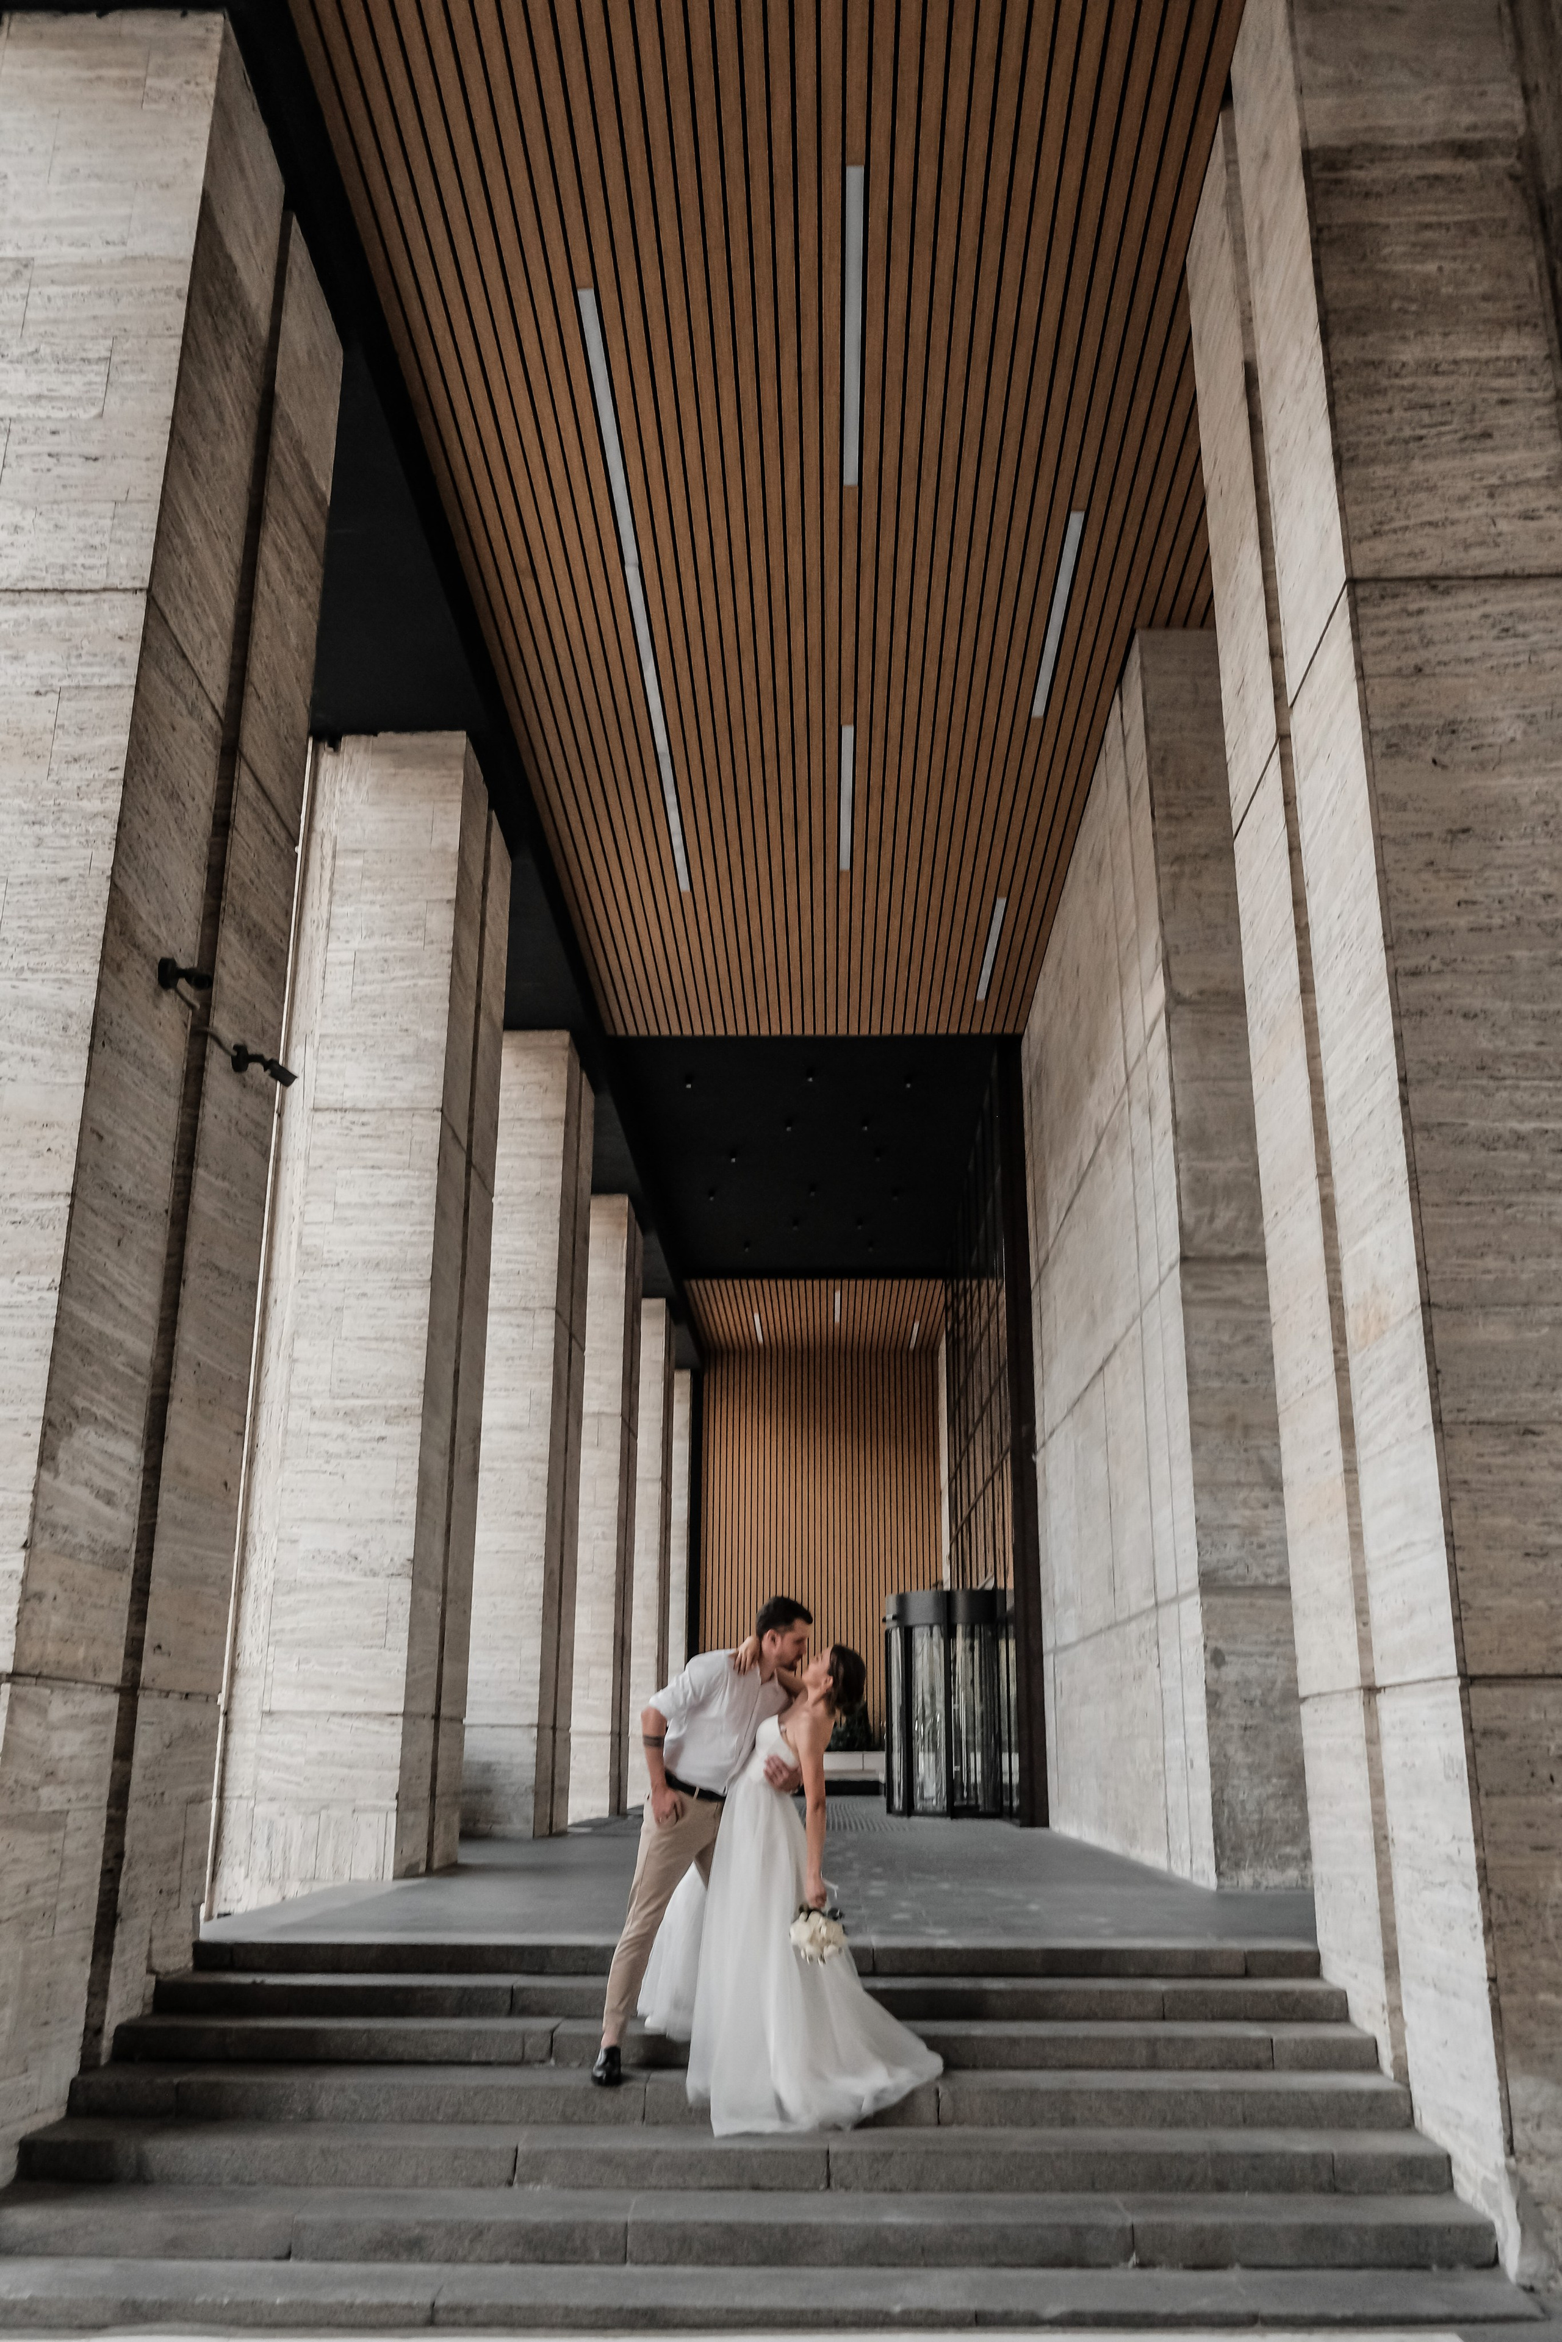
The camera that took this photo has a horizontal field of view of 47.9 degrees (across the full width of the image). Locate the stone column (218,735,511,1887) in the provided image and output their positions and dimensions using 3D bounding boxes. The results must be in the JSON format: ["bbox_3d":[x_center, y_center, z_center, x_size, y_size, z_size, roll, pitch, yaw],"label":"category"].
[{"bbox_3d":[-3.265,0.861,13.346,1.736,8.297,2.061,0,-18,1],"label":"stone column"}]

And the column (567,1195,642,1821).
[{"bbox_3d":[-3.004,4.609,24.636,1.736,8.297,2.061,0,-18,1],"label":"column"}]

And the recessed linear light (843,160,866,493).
[{"bbox_3d":[0.448,-5.112,10.801,0.100,0.060,2.553,0,-18,1],"label":"recessed linear light"}]

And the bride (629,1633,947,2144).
[{"bbox_3d":[0.017,2.592,6.493,1.080,1.620,0.750,3,-19,-9],"label":"bride"}]

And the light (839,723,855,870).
[{"bbox_3d":[0.602,-3.377,16.025,0.100,0.060,2.553,0,-18,1],"label":"light"}]

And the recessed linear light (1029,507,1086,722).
[{"bbox_3d":[2.108,-4.222,13.459,0.100,0.060,2.553,0,-18,1],"label":"recessed linear light"}]

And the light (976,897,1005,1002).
[{"bbox_3d":[2.271,-2.387,18.985,0.100,0.060,2.553,0,-18,1],"label":"light"}]

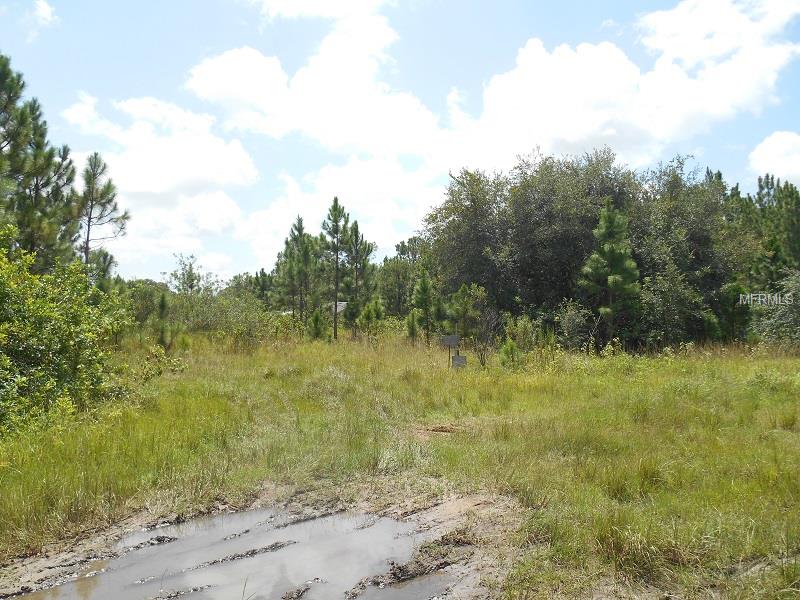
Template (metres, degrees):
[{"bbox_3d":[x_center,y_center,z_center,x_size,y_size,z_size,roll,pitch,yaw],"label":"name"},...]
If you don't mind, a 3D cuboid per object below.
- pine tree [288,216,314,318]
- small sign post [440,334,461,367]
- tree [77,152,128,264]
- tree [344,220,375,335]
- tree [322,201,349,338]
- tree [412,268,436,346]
[{"bbox_3d":[-6.393,-1.460,39.000,1.687,7.918,1.687,0,-1,0],"label":"pine tree"},{"bbox_3d":[1.429,1.485,17.000,0.566,1.018,0.060,0,-1,0],"label":"small sign post"},{"bbox_3d":[-14.853,-2.546,30.000,2.596,9.636,2.596,0,-1,0],"label":"tree"},{"bbox_3d":[-2.426,-1.288,36.000,1.797,7.189,1.797,0,-1,0],"label":"tree"},{"bbox_3d":[-3.542,-1.702,33.000,1.428,7.963,1.428,0,-1,0],"label":"tree"},{"bbox_3d":[1.142,0.373,28.000,1.118,3.681,1.118,0,-1,0],"label":"tree"}]

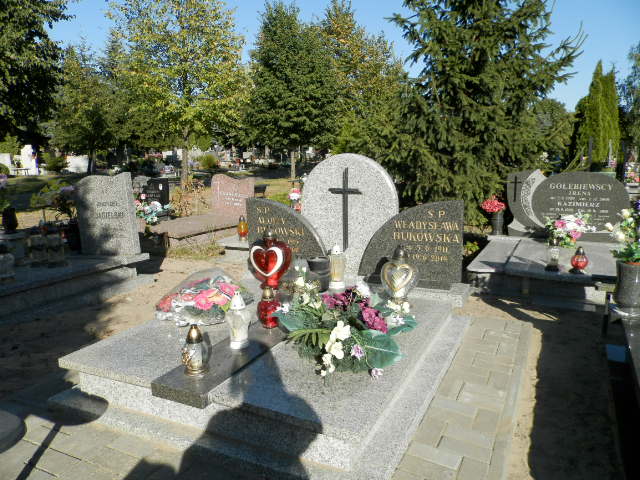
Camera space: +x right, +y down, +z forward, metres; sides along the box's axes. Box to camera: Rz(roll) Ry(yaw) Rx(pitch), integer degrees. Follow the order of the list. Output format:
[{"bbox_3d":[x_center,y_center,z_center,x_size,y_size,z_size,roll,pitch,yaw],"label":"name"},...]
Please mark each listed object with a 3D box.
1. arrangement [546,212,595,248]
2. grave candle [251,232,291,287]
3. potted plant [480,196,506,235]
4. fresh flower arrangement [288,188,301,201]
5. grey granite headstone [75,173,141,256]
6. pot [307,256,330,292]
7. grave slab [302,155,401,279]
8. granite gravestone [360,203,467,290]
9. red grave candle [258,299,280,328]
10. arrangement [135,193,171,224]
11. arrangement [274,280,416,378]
[{"bbox_3d":[2.321,-0.088,4.300,0.440,0.350,0.360,2,11,27],"label":"arrangement"},{"bbox_3d":[-0.346,0.150,3.316,0.280,0.420,0.150,2,11,27],"label":"grave candle"},{"bbox_3d":[1.839,-0.260,4.900,0.270,0.400,0.270,2,11,27],"label":"potted plant"},{"bbox_3d":[-0.493,-0.915,9.300,0.280,0.270,0.260,2,11,27],"label":"fresh flower arrangement"},{"bbox_3d":[-2.429,-0.280,5.269,0.800,0.890,0.100,1,10,24],"label":"grey granite headstone"},{"bbox_3d":[-0.007,0.238,3.190,0.160,0.250,0.160,-3,9,0],"label":"pot"},{"bbox_3d":[0.219,-0.170,3.296,0.695,0.894,0.090,2,11,27],"label":"grave slab"},{"bbox_3d":[0.632,-0.003,3.296,0.743,0.565,0.070,3,12,27],"label":"granite gravestone"},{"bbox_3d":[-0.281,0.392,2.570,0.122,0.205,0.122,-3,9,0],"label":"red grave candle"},{"bbox_3d":[-2.609,-0.491,7.200,0.520,0.480,0.420,2,11,27],"label":"arrangement"},{"bbox_3d":[0.114,0.381,2.284,0.600,0.290,0.580,2,11,27],"label":"arrangement"}]

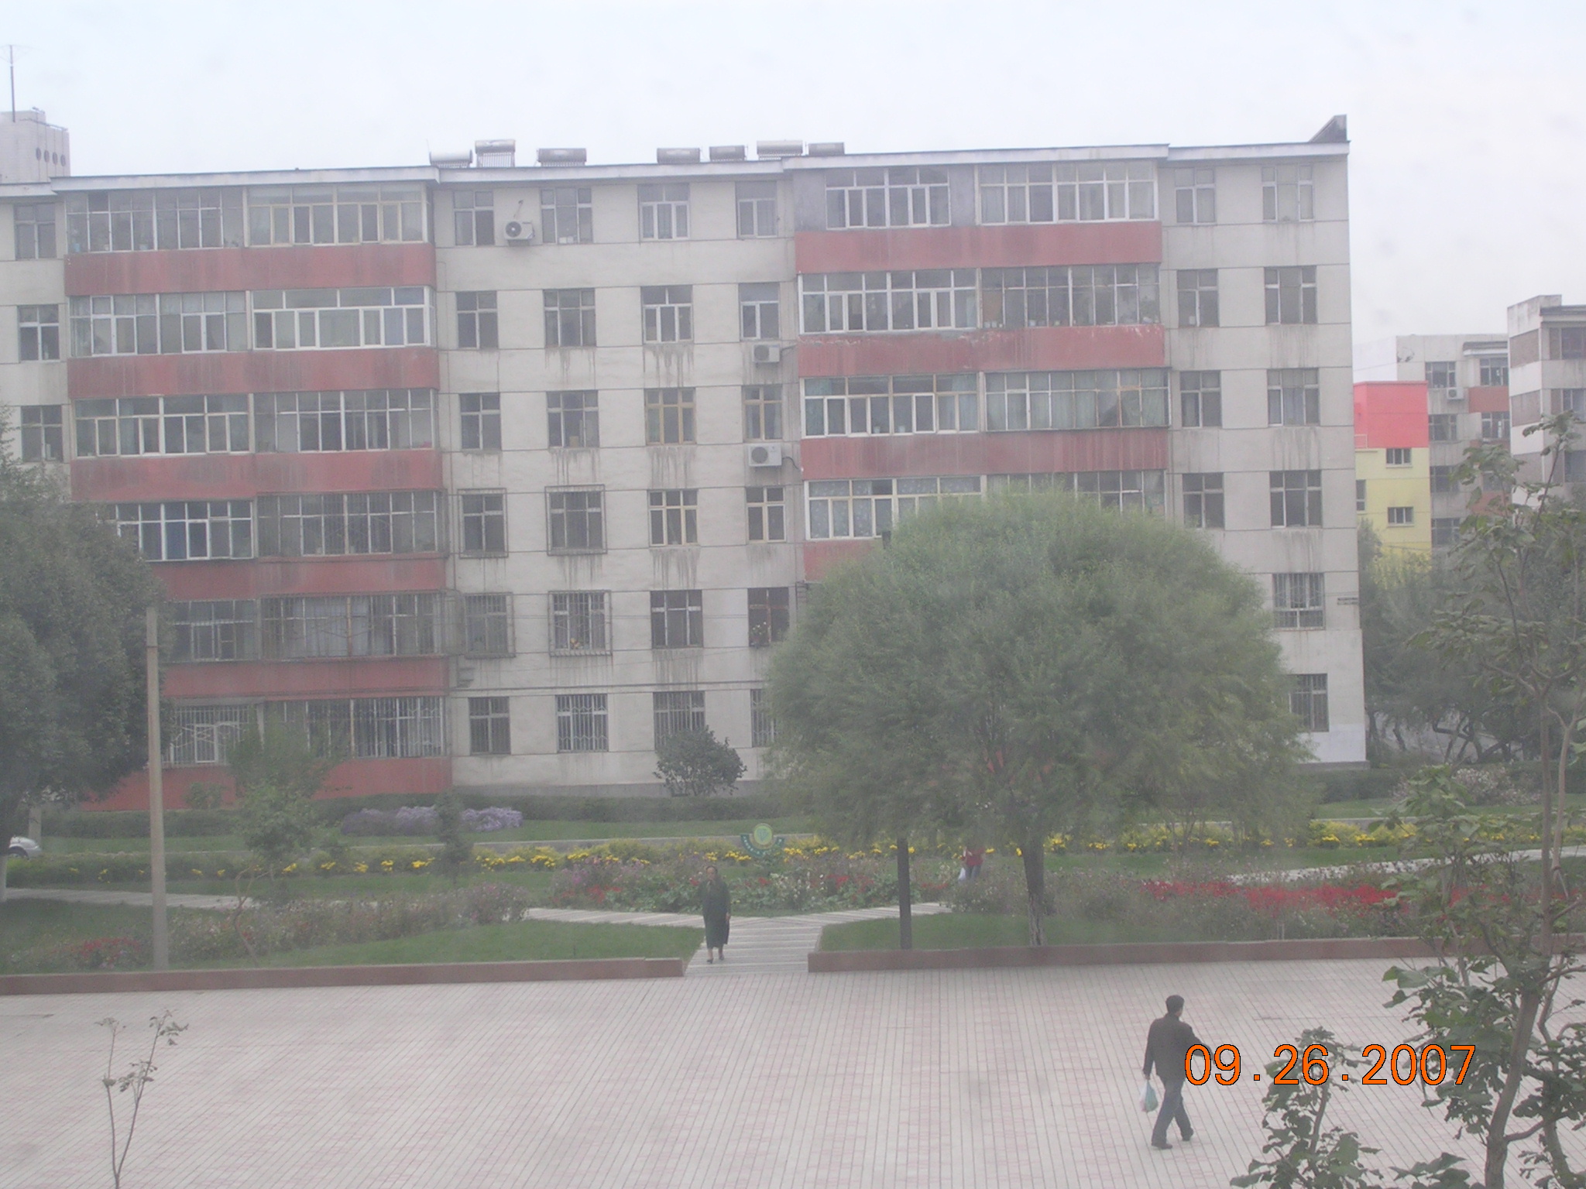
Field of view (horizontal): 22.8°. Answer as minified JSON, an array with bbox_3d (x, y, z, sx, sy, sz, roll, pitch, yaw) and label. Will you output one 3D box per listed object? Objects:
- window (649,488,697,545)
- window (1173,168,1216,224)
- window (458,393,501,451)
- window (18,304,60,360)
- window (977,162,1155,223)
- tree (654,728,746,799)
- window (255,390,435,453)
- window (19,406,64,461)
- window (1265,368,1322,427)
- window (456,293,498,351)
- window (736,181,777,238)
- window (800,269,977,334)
[{"bbox_3d":[-3.311,-2.144,109.101,1.328,1.540,0.150,-2,1,1],"label":"window"},{"bbox_3d":[11.478,-11.383,112.482,1.161,1.574,0.150,-2,1,2],"label":"window"},{"bbox_3d":[-8.588,-4.728,108.164,1.111,1.567,0.150,-2,1,1],"label":"window"},{"bbox_3d":[-20.948,-7.298,109.471,1.127,1.517,0.150,-2,1,1],"label":"window"},{"bbox_3d":[7.389,-10.892,106.806,4.756,1.545,0.150,-2,1,1],"label":"window"},{"bbox_3d":[-2.415,4.561,103.652,2.350,2.018,2.200,-2,1,1],"label":"tree"},{"bbox_3d":[-12.656,-4.888,111.025,5.051,1.637,0.200,-2,0,2],"label":"window"},{"bbox_3d":[-21.030,-4.487,110.175,1.239,1.489,0.150,-2,0,0],"label":"window"},{"bbox_3d":[14.292,-5.613,112.466,1.480,1.609,0.150,-2,1,2],"label":"window"},{"bbox_3d":[-8.687,-7.560,108.539,1.113,1.553,0.150,-2,1,1],"label":"window"},{"bbox_3d":[-1.010,-10.651,108.904,1.053,1.511,0.150,-2,1,1],"label":"window"},{"bbox_3d":[2.710,-8.275,111.498,5.054,1.694,0.180,-2,1,2],"label":"window"}]

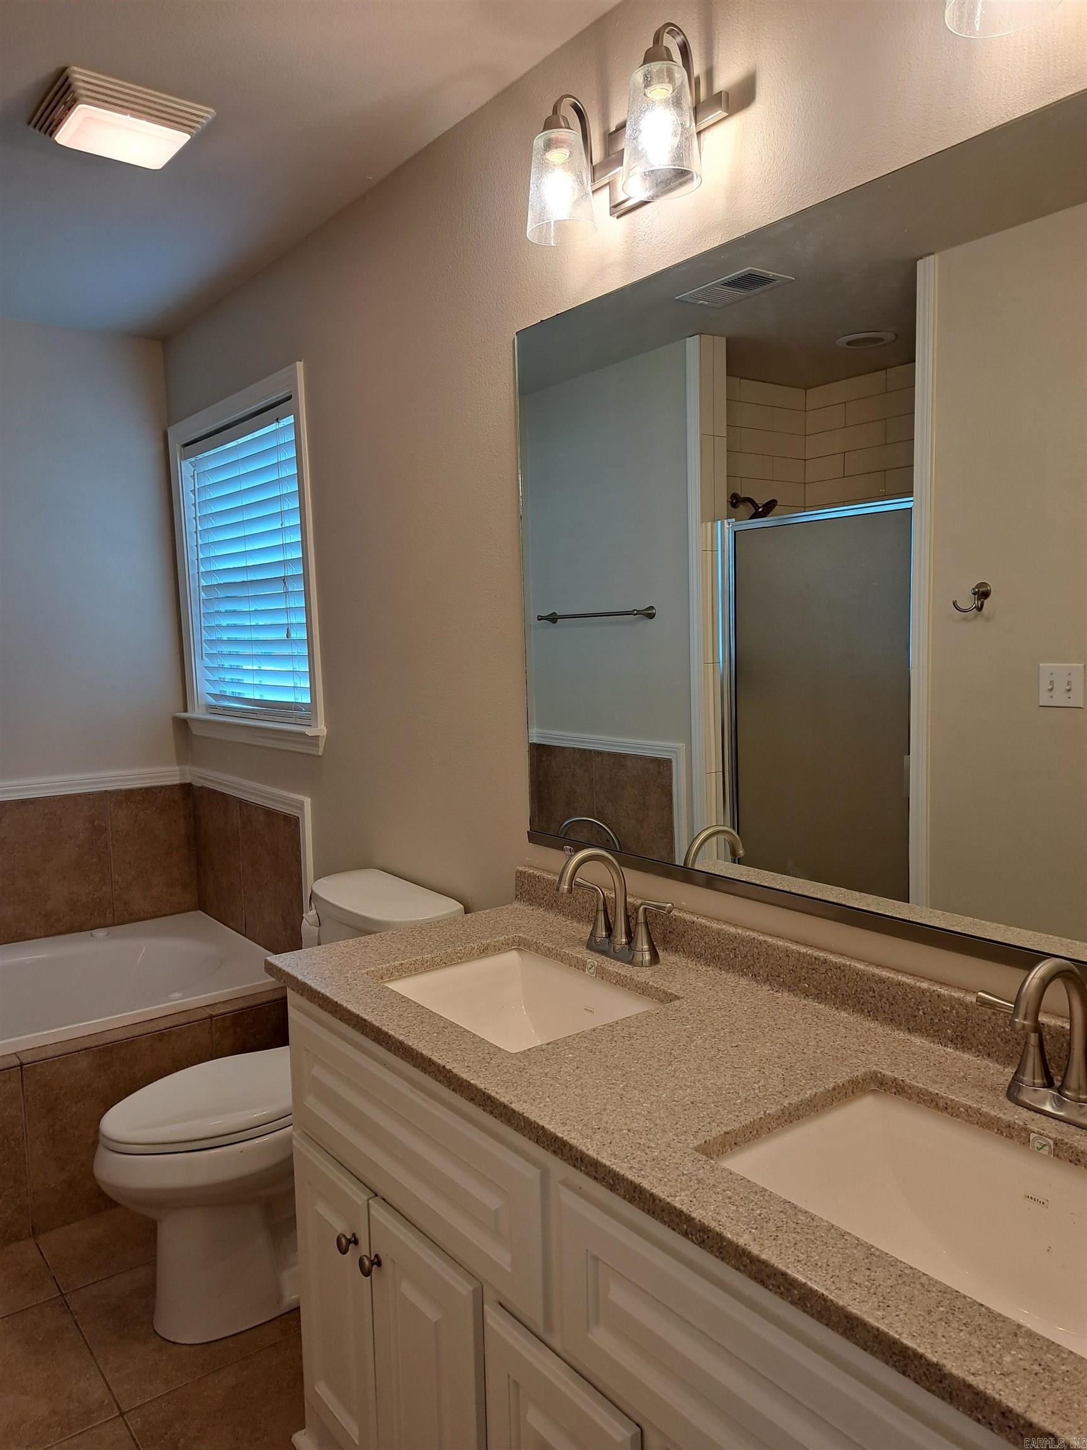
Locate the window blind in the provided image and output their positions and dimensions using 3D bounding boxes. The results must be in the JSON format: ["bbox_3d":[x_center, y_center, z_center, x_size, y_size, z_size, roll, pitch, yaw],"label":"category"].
[{"bbox_3d":[-0.888,-0.459,3.077,0.065,0.900,0.880,-5,7,-38],"label":"window blind"}]

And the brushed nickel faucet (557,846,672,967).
[{"bbox_3d":[0.085,0.292,1.635,0.172,0.190,0.238,-5,7,-38],"label":"brushed nickel faucet"}]

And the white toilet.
[{"bbox_3d":[-0.582,0.817,2.179,0.720,0.826,0.445,-5,7,-36],"label":"white toilet"}]

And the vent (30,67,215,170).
[{"bbox_3d":[-0.833,-1.176,1.991,0.272,0.048,0.272,-5,7,-38],"label":"vent"}]

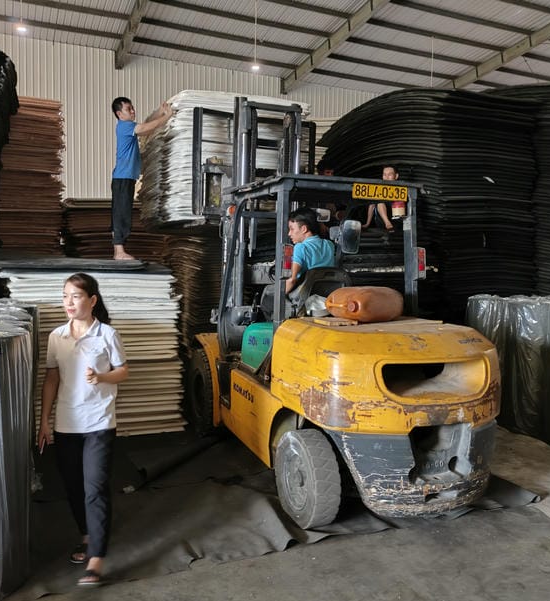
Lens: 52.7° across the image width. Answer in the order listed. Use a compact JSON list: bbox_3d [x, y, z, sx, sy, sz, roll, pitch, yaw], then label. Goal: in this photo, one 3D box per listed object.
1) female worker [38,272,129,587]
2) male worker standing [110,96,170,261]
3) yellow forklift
[{"bbox_3d":[-0.986,0.636,2.857,0.500,1.550,0.420,1,2,13],"label":"female worker"},{"bbox_3d":[-1.393,-1.264,5.750,0.660,1.680,0.460,0,2,-18],"label":"male worker standing"},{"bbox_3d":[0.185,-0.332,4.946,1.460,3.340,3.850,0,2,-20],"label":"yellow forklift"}]

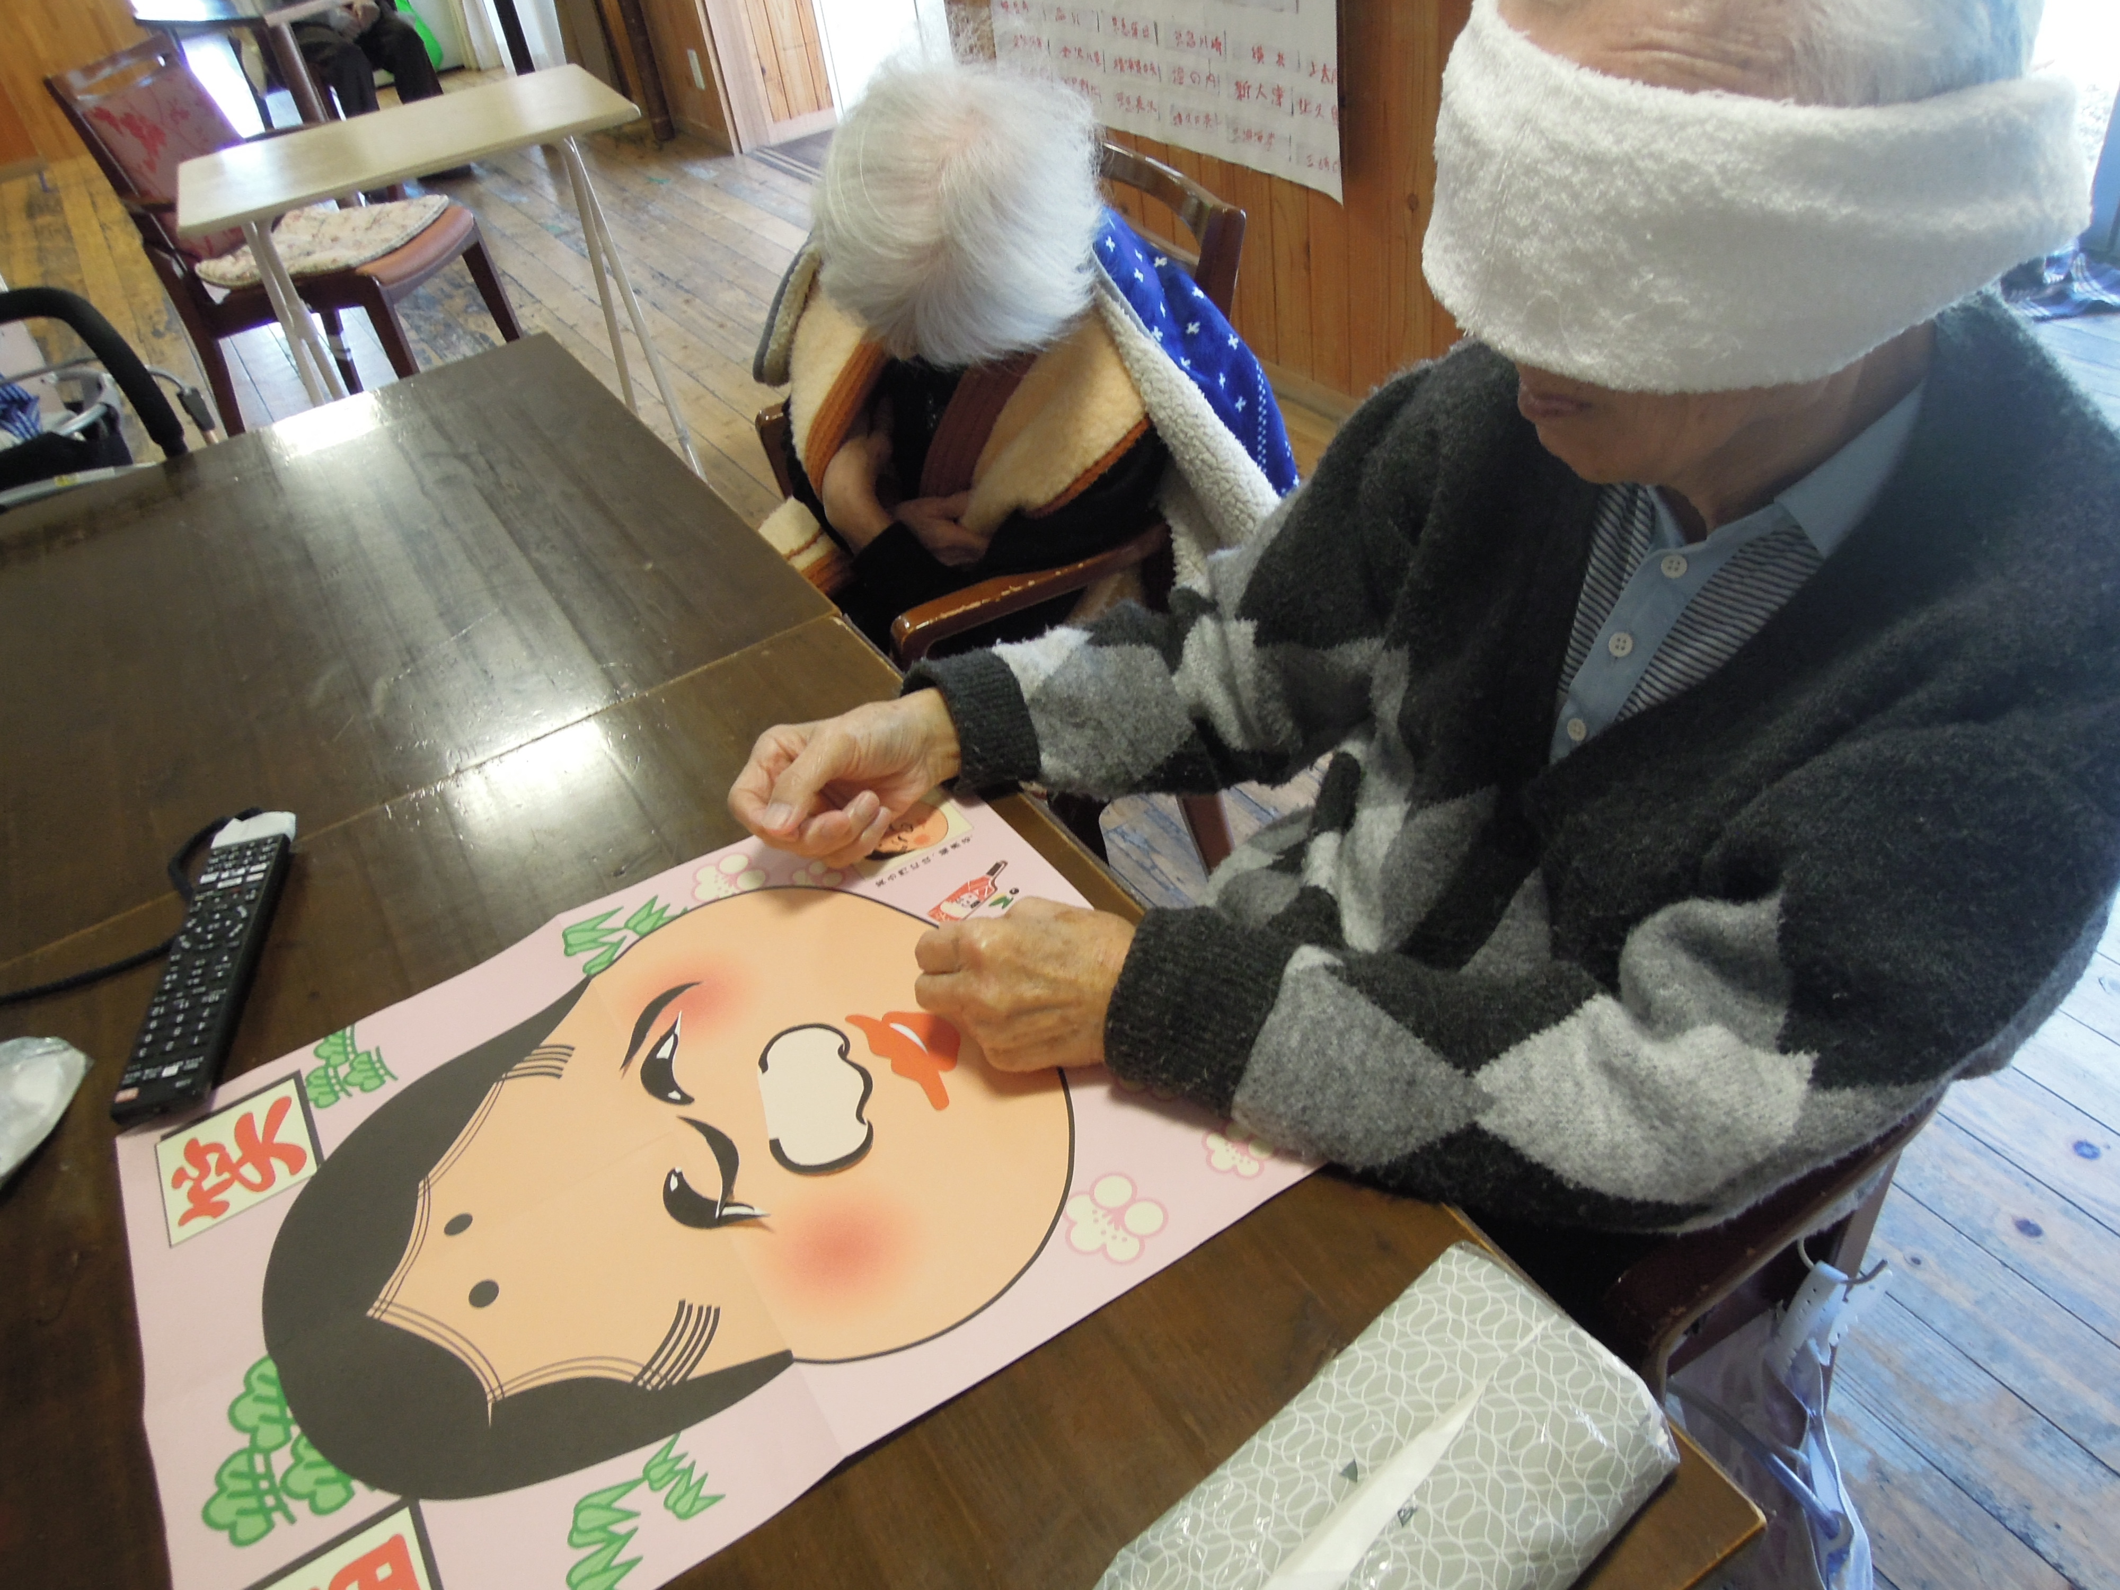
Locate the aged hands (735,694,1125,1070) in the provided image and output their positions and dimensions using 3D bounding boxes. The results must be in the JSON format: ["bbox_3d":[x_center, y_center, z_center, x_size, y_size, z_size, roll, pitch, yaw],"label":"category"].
[{"bbox_3d":[-0.070,0.041,0.776,0.130,0.105,0.240,-26,42,-19],"label":"aged hands"}]

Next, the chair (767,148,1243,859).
[{"bbox_3d":[-0.035,-0.167,1.559,0.550,0.835,0.540,-24,41,-17],"label":"chair"}]

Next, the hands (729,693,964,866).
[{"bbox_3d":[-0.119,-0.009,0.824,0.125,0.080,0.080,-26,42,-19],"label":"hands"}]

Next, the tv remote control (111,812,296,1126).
[{"bbox_3d":[-0.505,0.089,0.879,0.049,0.023,0.238,-14,39,-5],"label":"tv remote control"}]

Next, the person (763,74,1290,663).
[{"bbox_3d":[-0.064,-0.155,1.439,0.660,0.975,0.510,-26,42,-19],"label":"person"}]

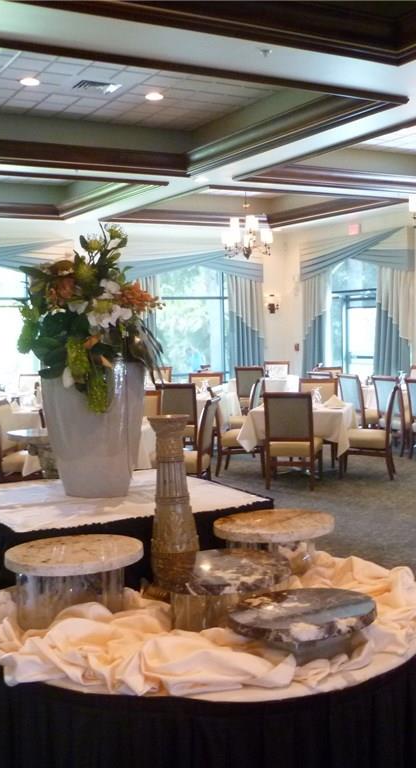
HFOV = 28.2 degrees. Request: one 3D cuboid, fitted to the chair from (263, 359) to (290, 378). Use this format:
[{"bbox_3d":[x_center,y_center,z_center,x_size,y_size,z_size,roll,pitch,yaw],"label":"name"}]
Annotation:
[{"bbox_3d":[1.146,0.126,14.515,0.520,0.980,0.600,0,4,23],"label":"chair"}]

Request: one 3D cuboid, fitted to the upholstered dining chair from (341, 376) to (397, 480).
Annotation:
[{"bbox_3d":[1.727,0.503,8.845,0.600,0.980,0.520,0,4,15],"label":"upholstered dining chair"}]

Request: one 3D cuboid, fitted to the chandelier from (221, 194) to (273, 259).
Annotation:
[{"bbox_3d":[0.564,-2.395,12.165,0.780,1.080,0.780,-1,4,0],"label":"chandelier"}]

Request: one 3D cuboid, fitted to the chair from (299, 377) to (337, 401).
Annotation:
[{"bbox_3d":[1.245,0.458,9.669,0.520,0.980,0.600,0,4,18],"label":"chair"}]

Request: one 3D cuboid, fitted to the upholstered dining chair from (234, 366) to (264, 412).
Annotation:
[{"bbox_3d":[0.762,0.204,13.197,0.490,0.965,0.600,0,4,24],"label":"upholstered dining chair"}]

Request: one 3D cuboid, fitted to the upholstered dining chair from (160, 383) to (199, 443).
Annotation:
[{"bbox_3d":[-0.280,0.475,9.858,0.495,0.960,0.585,0,4,15],"label":"upholstered dining chair"}]

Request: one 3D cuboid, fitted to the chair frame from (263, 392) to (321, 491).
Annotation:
[{"bbox_3d":[0.880,0.552,8.429,0.520,0.980,0.600,0,4,16],"label":"chair frame"}]

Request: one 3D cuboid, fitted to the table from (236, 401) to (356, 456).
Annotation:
[{"bbox_3d":[1.042,0.476,8.897,1.120,0.470,1.120,0,4,15],"label":"table"}]

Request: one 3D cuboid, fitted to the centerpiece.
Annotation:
[{"bbox_3d":[-0.481,-0.100,3.419,0.590,1.104,0.520,-2,4,-8],"label":"centerpiece"}]

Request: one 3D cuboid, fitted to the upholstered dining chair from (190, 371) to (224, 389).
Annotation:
[{"bbox_3d":[-0.068,0.349,11.458,0.490,0.965,0.600,-1,4,12],"label":"upholstered dining chair"}]

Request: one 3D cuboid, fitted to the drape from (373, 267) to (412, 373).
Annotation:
[{"bbox_3d":[2.914,-0.575,12.940,0.180,2.480,0.850,-4,5,-29],"label":"drape"}]

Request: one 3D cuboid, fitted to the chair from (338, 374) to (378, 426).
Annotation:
[{"bbox_3d":[2.049,0.377,10.556,0.600,0.980,0.520,-4,5,-29],"label":"chair"}]

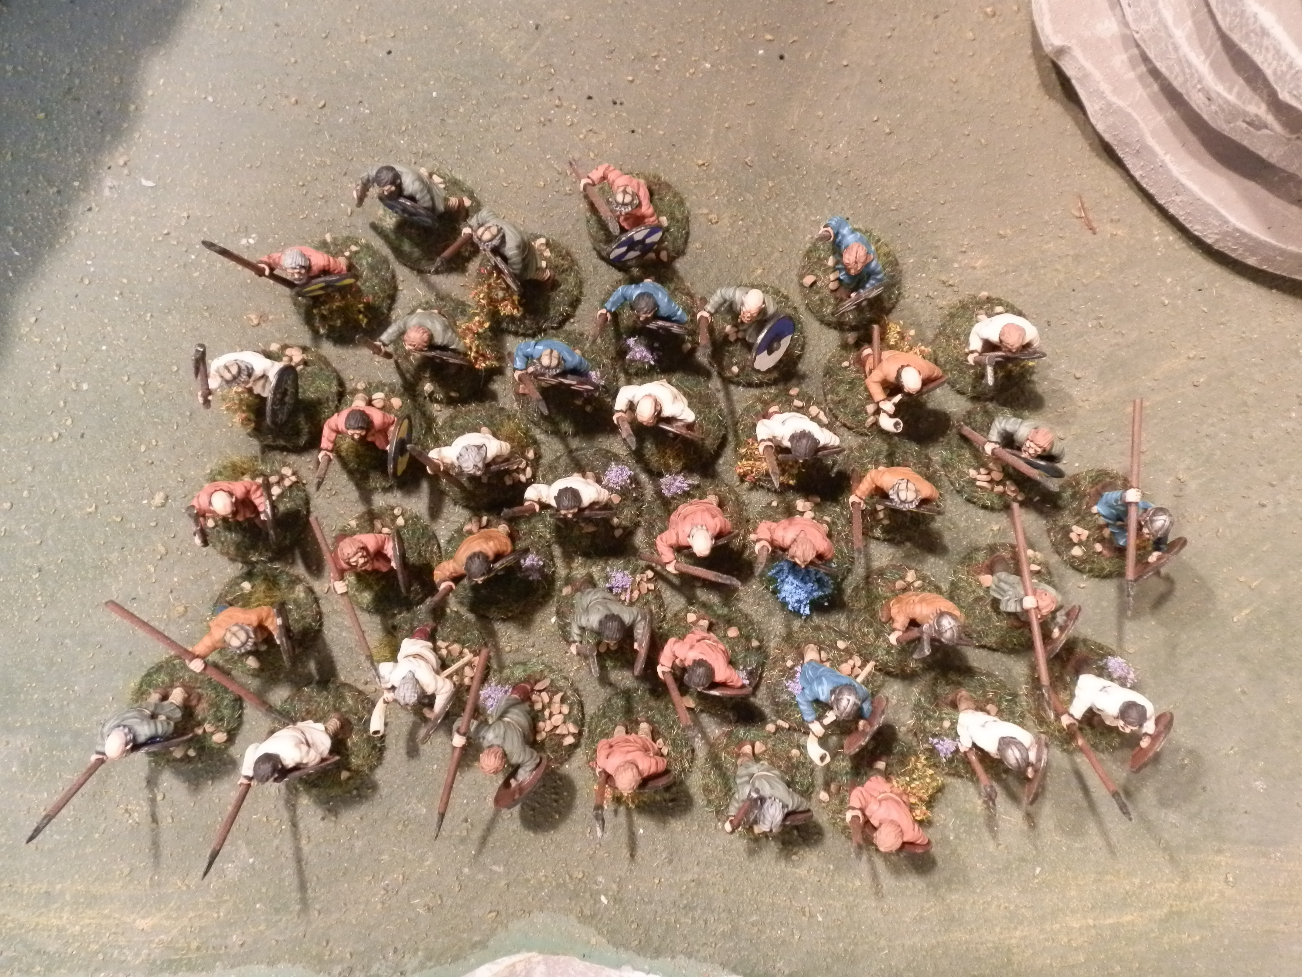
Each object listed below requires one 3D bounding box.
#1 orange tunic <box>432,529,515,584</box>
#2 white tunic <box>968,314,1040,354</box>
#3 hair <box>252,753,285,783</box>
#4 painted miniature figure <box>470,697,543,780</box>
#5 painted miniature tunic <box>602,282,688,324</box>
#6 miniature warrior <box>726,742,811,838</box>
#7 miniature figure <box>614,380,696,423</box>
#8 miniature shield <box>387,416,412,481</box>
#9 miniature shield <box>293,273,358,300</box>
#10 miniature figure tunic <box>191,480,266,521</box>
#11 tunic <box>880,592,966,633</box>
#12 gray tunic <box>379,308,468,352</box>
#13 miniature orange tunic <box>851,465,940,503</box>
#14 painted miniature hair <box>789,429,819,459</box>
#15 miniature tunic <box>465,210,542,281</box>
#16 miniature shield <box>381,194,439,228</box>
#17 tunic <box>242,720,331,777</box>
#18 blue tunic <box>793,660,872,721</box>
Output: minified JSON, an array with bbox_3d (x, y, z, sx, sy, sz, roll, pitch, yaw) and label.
[{"bbox_3d":[-0.039,0.015,0.235,0.017,0.015,0.011,-18,84,-2],"label":"orange tunic"},{"bbox_3d":[0.079,-0.034,0.238,0.015,0.013,0.010,0,83,0],"label":"white tunic"},{"bbox_3d":[-0.078,0.057,0.216,0.006,0.006,0.006,14,83,2],"label":"hair"},{"bbox_3d":[-0.032,0.055,0.237,0.016,0.025,0.015,25,88,3],"label":"painted miniature figure"},{"bbox_3d":[-0.001,-0.042,0.237,0.019,0.015,0.008,6,89,1],"label":"painted miniature tunic"},{"bbox_3d":[0.025,0.066,0.232,0.018,0.028,0.016,-5,84,-1],"label":"miniature warrior"},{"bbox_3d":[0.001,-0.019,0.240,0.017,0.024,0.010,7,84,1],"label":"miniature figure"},{"bbox_3d":[-0.057,-0.009,0.240,0.003,0.015,0.015,16,84,2],"label":"miniature shield"},{"bbox_3d":[-0.075,-0.047,0.244,0.015,0.015,0.003,-19,92,-2],"label":"miniature shield"},{"bbox_3d":[-0.093,0.003,0.236,0.016,0.015,0.009,-5,84,-1],"label":"miniature figure tunic"},{"bbox_3d":[0.058,0.027,0.230,0.017,0.013,0.010,7,83,1],"label":"tunic"},{"bbox_3d":[-0.052,-0.036,0.238,0.017,0.015,0.008,12,89,1],"label":"gray tunic"},{"bbox_3d":[0.053,0.000,0.234,0.017,0.013,0.009,7,83,1],"label":"miniature orange tunic"},{"bbox_3d":[0.032,-0.009,0.224,0.006,0.006,0.006,2,83,0],"label":"painted miniature hair"},{"bbox_3d":[-0.033,-0.055,0.238,0.015,0.015,0.010,43,90,2],"label":"miniature tunic"},{"bbox_3d":[-0.055,-0.063,0.239,0.014,0.014,0.002,25,89,2],"label":"miniature shield"},{"bbox_3d":[-0.082,0.058,0.237,0.017,0.015,0.009,14,89,1],"label":"tunic"},{"bbox_3d":[0.041,0.045,0.235,0.016,0.015,0.011,0,89,1],"label":"blue tunic"}]

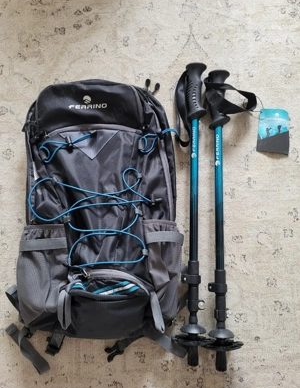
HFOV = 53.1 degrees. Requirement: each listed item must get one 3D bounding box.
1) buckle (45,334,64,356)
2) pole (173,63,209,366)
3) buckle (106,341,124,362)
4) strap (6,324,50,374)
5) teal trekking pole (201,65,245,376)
[{"bbox_3d":[-0.196,0.312,0.620,0.032,0.014,0.042,20,81,3],"label":"buckle"},{"bbox_3d":[0.098,0.014,0.648,0.084,0.078,0.660,2,79,0],"label":"pole"},{"bbox_3d":[-0.072,0.328,0.620,0.046,0.012,0.031,-40,83,-6],"label":"buckle"},{"bbox_3d":[-0.250,0.318,0.616,0.045,0.032,0.115,-35,82,-5],"label":"strap"},{"bbox_3d":[0.152,0.028,0.645,0.083,0.078,0.650,2,79,0],"label":"teal trekking pole"}]

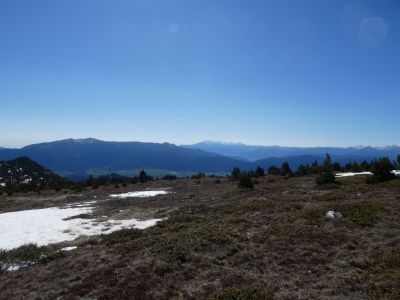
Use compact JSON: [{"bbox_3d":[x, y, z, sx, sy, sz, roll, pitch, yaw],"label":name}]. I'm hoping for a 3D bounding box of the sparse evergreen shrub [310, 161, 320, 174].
[{"bbox_3d":[16.661,2.560,40.000,1.300,1.950,1.230,0,0,0],"label":"sparse evergreen shrub"}]

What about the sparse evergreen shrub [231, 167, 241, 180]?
[{"bbox_3d":[3.660,2.398,28.000,0.960,1.260,0.910,0,0,0],"label":"sparse evergreen shrub"}]

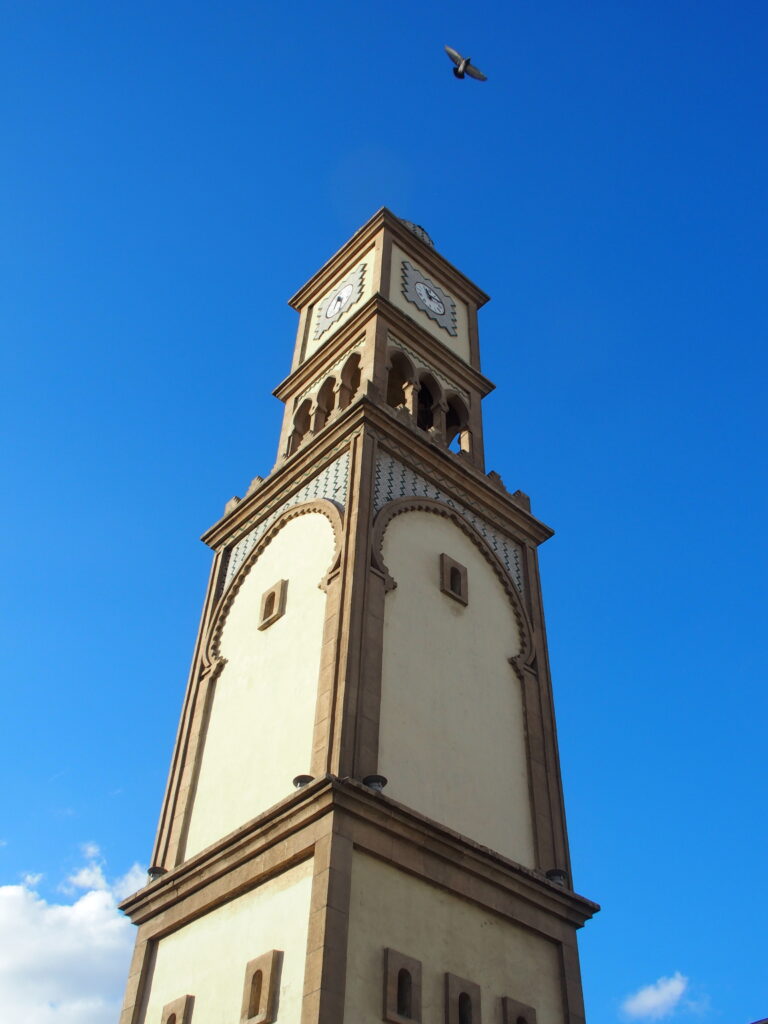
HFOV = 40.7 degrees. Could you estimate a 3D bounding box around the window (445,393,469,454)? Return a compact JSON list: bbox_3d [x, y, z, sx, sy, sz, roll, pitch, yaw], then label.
[{"bbox_3d":[1.554,-1.822,22.530,0.743,2.160,0.300,34,-53,-27],"label":"window"}]

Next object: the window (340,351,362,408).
[{"bbox_3d":[-0.649,-2.657,21.941,0.300,2.070,0.720,34,-53,-27],"label":"window"}]

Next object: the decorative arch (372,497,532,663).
[{"bbox_3d":[1.229,0.980,18.076,3.960,2.745,0.300,34,-53,-27],"label":"decorative arch"}]

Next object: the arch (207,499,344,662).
[{"bbox_3d":[-1.881,1.055,18.291,0.300,2.745,3.960,34,-53,-27],"label":"arch"}]

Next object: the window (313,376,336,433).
[{"bbox_3d":[-1.205,-2.195,22.355,0.300,2.070,0.720,34,-53,-27],"label":"window"}]

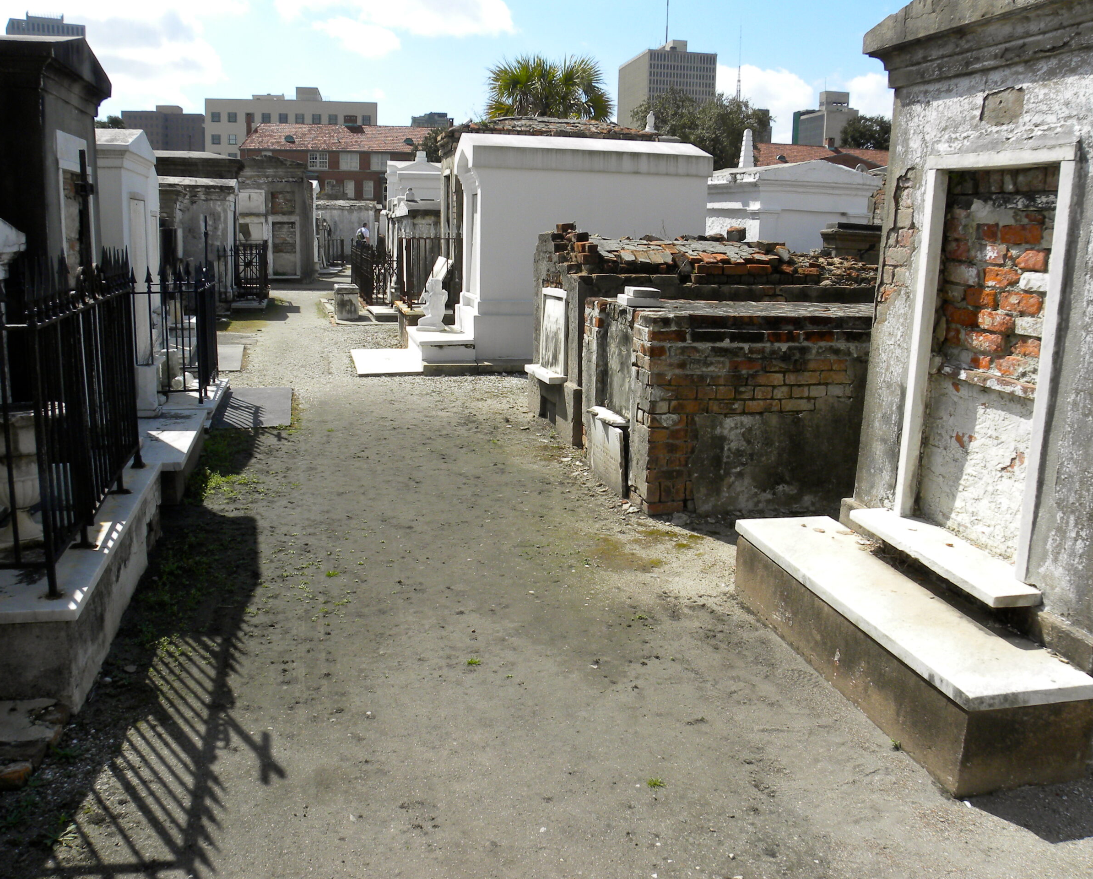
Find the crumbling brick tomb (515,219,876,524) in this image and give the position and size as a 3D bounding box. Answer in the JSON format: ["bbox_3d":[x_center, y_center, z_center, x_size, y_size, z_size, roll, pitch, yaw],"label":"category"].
[{"bbox_3d":[1.455,-0.763,6.808,2.750,1.600,3.440,-1,14,-11],"label":"crumbling brick tomb"}]

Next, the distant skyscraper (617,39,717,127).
[{"bbox_3d":[67.603,-173.273,516.746,38.700,104.000,60.000,-1,14,-11],"label":"distant skyscraper"}]

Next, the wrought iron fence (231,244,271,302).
[{"bbox_3d":[-5.760,-3.273,17.118,0.560,1.150,2.000,-2,14,-15],"label":"wrought iron fence"}]

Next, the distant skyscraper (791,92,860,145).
[{"bbox_3d":[148.312,-148.873,485.442,24.000,75.000,38.000,-1,14,-11],"label":"distant skyscraper"}]

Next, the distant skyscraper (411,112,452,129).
[{"bbox_3d":[-77.684,-176.569,582.137,22.100,73.000,22.000,-1,14,-11],"label":"distant skyscraper"}]

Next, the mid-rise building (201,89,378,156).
[{"bbox_3d":[-61.444,-69.375,220.337,37.900,33.000,36.000,-1,14,-11],"label":"mid-rise building"}]

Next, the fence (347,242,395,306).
[{"bbox_3d":[-3.713,-3.552,18.461,0.500,1.130,5.000,-2,14,-15],"label":"fence"}]

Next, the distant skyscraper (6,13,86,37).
[{"bbox_3d":[-347.080,-224.222,622.074,44.400,134.000,41.000,-7,16,-33],"label":"distant skyscraper"}]

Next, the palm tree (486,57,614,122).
[{"bbox_3d":[0.022,-6.840,23.094,3.100,5.800,3.100,1,13,0],"label":"palm tree"}]

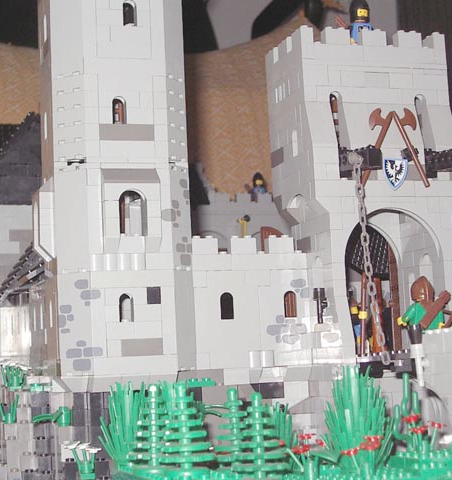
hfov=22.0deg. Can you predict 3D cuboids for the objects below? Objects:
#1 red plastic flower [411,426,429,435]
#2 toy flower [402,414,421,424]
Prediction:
[{"bbox_3d":[0.091,0.089,0.547,0.008,0.004,0.008,-2,-8,0],"label":"red plastic flower"},{"bbox_3d":[0.088,0.085,0.553,0.008,0.004,0.008,-2,-8,0],"label":"toy flower"}]

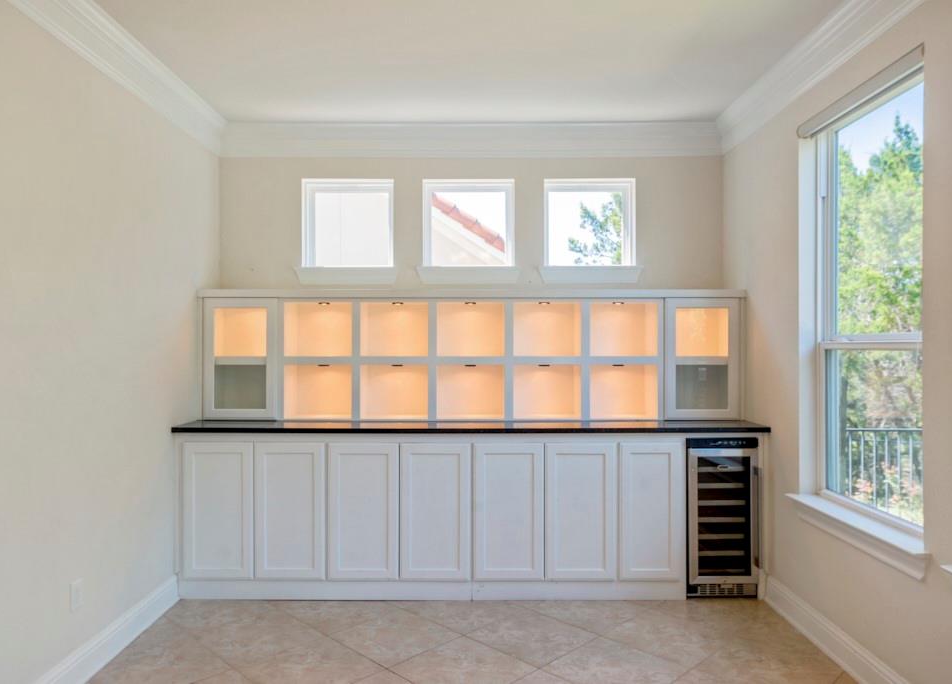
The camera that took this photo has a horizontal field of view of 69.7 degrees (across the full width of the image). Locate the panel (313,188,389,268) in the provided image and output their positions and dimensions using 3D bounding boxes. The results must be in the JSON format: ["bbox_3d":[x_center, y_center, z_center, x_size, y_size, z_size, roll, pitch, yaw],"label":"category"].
[{"bbox_3d":[-0.797,-0.730,4.400,0.485,0.490,0.020,0,0,0],"label":"panel"}]

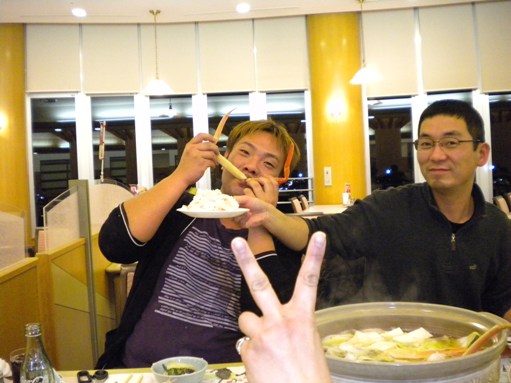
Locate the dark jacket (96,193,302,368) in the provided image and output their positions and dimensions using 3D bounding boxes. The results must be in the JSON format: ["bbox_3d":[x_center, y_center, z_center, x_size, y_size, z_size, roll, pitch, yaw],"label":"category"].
[{"bbox_3d":[-0.160,0.302,1.420,0.540,0.570,0.370,6,-1,-6],"label":"dark jacket"}]

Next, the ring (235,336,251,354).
[{"bbox_3d":[-0.006,0.144,0.475,0.021,0.021,0.005,-7,20,-19],"label":"ring"}]

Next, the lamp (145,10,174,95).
[{"bbox_3d":[-1.069,-1.520,5.650,0.320,0.910,0.320,-3,2,0],"label":"lamp"}]

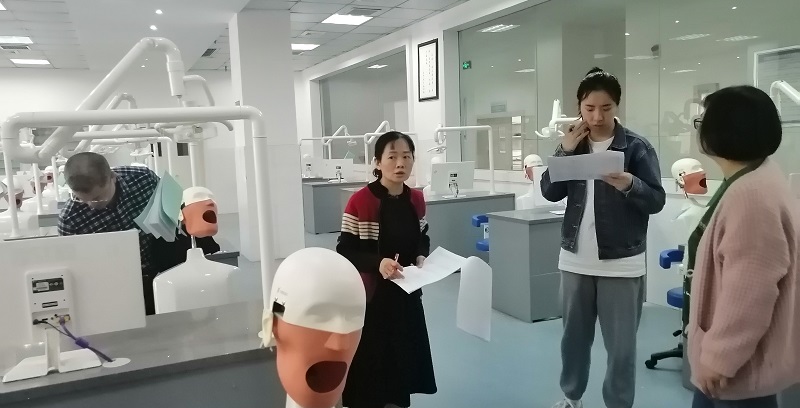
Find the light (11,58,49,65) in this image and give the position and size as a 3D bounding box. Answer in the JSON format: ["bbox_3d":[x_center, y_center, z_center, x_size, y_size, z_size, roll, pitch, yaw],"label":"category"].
[{"bbox_3d":[-6.634,-2.554,10.794,0.600,0.050,0.600,-5,7,-24],"label":"light"}]

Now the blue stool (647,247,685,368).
[{"bbox_3d":[1.781,0.643,3.715,0.540,0.700,0.540,-2,6,-1],"label":"blue stool"}]

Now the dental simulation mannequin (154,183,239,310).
[{"bbox_3d":[-0.907,0.232,2.685,0.390,0.610,0.260,-5,7,-24],"label":"dental simulation mannequin"}]

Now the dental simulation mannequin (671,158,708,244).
[{"bbox_3d":[1.980,0.012,4.000,0.430,0.630,0.270,-6,7,-28],"label":"dental simulation mannequin"}]

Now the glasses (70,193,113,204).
[{"bbox_3d":[-1.222,-0.042,2.380,0.140,0.140,0.045,-5,-35,-27],"label":"glasses"}]

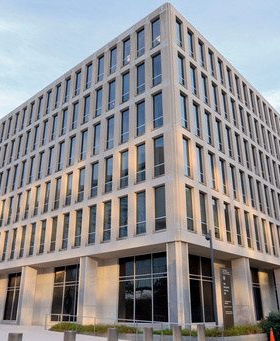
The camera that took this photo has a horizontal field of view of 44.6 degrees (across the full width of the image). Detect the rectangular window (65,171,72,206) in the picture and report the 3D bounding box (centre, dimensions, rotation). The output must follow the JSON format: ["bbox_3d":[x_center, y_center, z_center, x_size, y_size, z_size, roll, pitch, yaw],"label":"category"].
[{"bbox_3d":[-6.541,1.772,31.550,1.056,3.025,0.197,-19,-30,38],"label":"rectangular window"}]

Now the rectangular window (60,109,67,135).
[{"bbox_3d":[-6.879,-4.375,31.256,0.920,2.856,0.150,-19,-30,38],"label":"rectangular window"}]

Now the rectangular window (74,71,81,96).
[{"bbox_3d":[-5.726,-7.971,31.644,0.920,2.856,0.150,-19,-30,38],"label":"rectangular window"}]

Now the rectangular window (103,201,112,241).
[{"bbox_3d":[-2.411,3.898,26.209,1.020,3.000,0.200,-19,-30,38],"label":"rectangular window"}]

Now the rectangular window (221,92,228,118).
[{"bbox_3d":[8.177,-6.222,32.999,0.197,3.025,1.056,-19,-30,38],"label":"rectangular window"}]

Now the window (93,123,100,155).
[{"bbox_3d":[-3.891,-2.803,30.882,1.056,3.025,0.197,-19,-30,38],"label":"window"}]

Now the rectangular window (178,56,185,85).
[{"bbox_3d":[3.390,-8.280,28.110,0.197,3.025,1.056,-19,-30,38],"label":"rectangular window"}]

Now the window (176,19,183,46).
[{"bbox_3d":[3.381,-11.915,29.648,0.197,3.025,1.056,-19,-30,38],"label":"window"}]

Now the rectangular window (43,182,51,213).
[{"bbox_3d":[-8.888,2.595,32.652,1.040,2.970,0.180,-19,-29,38],"label":"rectangular window"}]

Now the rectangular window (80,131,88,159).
[{"bbox_3d":[-4.646,-2.131,29.060,0.972,2.705,0.178,-19,-29,38],"label":"rectangular window"}]

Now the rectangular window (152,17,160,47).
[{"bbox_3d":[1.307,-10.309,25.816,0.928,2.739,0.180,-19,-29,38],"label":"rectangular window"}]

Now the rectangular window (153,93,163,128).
[{"bbox_3d":[1.425,-4.684,26.469,1.056,3.025,0.197,-19,-30,38],"label":"rectangular window"}]

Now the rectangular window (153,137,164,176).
[{"bbox_3d":[1.373,-0.981,24.152,1.040,2.970,0.180,-19,-29,38],"label":"rectangular window"}]

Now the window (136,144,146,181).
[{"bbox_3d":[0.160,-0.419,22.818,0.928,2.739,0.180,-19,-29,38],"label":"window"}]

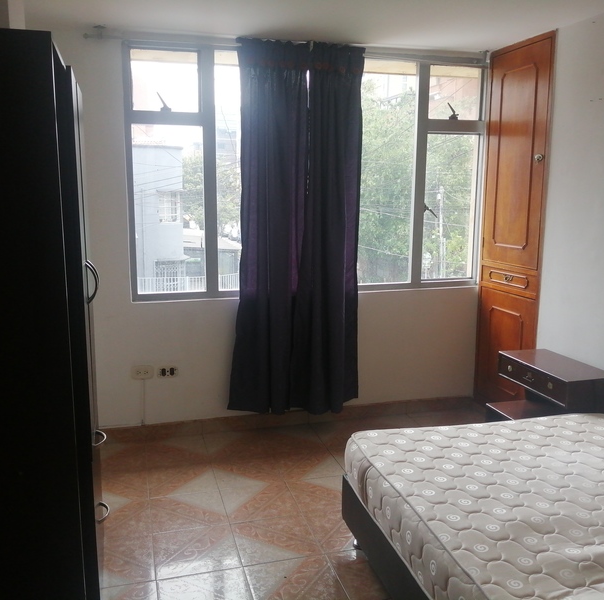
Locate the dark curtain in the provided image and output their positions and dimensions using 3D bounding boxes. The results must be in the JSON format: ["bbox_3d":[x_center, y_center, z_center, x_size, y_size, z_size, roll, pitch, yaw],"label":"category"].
[{"bbox_3d":[-0.035,-0.378,3.520,0.794,2.112,0.155,-2,10,-16],"label":"dark curtain"}]

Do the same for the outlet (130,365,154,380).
[{"bbox_3d":[-0.925,0.423,3.495,0.121,0.082,0.015,-2,10,-16],"label":"outlet"}]

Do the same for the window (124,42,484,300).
[{"bbox_3d":[0.101,-0.731,3.626,2.208,1.401,0.085,-2,10,-16],"label":"window"}]

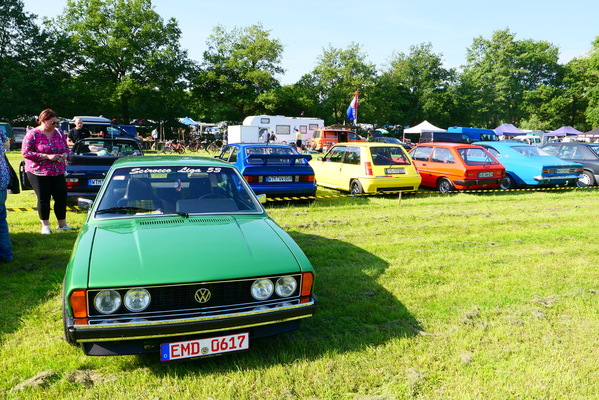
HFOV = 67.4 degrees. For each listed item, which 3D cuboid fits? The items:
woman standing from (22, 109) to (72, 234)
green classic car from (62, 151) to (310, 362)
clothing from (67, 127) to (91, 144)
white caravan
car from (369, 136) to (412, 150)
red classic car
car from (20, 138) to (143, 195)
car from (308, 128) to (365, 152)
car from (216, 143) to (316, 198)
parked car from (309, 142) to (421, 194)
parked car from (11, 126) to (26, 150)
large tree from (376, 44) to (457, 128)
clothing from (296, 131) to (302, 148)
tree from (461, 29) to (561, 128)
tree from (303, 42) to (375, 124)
[{"bbox_3d":[-3.503,-0.395,6.222,0.480,1.700,0.620,8,10,34],"label":"woman standing"},{"bbox_3d":[-1.221,0.253,4.445,1.630,1.310,3.880,-1,9,-20],"label":"green classic car"},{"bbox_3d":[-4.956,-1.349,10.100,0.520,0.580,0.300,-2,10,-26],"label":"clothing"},{"bbox_3d":[-1.316,-5.630,38.593,6.700,3.050,2.300,-2,9,-16],"label":"white caravan"},{"bbox_3d":[6.323,-3.761,31.785,1.700,1.420,4.100,-3,9,-21],"label":"car"},{"bbox_3d":[3.784,-0.925,12.764,1.580,1.350,3.600,-3,10,-29],"label":"red classic car"},{"bbox_3d":[-4.364,-0.665,10.438,1.720,1.370,4.100,-3,9,-20],"label":"car"},{"bbox_3d":[3.623,-5.382,40.344,4.800,1.950,1.880,-3,10,-30],"label":"car"},{"bbox_3d":[-0.983,-0.797,11.477,1.700,1.370,4.400,-2,9,-15],"label":"car"},{"bbox_3d":[1.677,-0.947,12.608,1.600,1.370,3.600,-3,9,-22],"label":"parked car"},{"bbox_3d":[-20.772,-4.697,34.199,1.750,1.650,4.200,-4,9,-25],"label":"parked car"},{"bbox_3d":[15.381,-13.405,58.661,11.000,12.800,10.500,0,8,0],"label":"large tree"},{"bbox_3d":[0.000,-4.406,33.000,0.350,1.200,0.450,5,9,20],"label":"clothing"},{"bbox_3d":[28.391,-14.364,59.052,13.000,15.800,13.000,2,9,0],"label":"tree"},{"bbox_3d":[5.481,-13.464,58.661,10.500,12.800,10.000,0,8,0],"label":"tree"}]

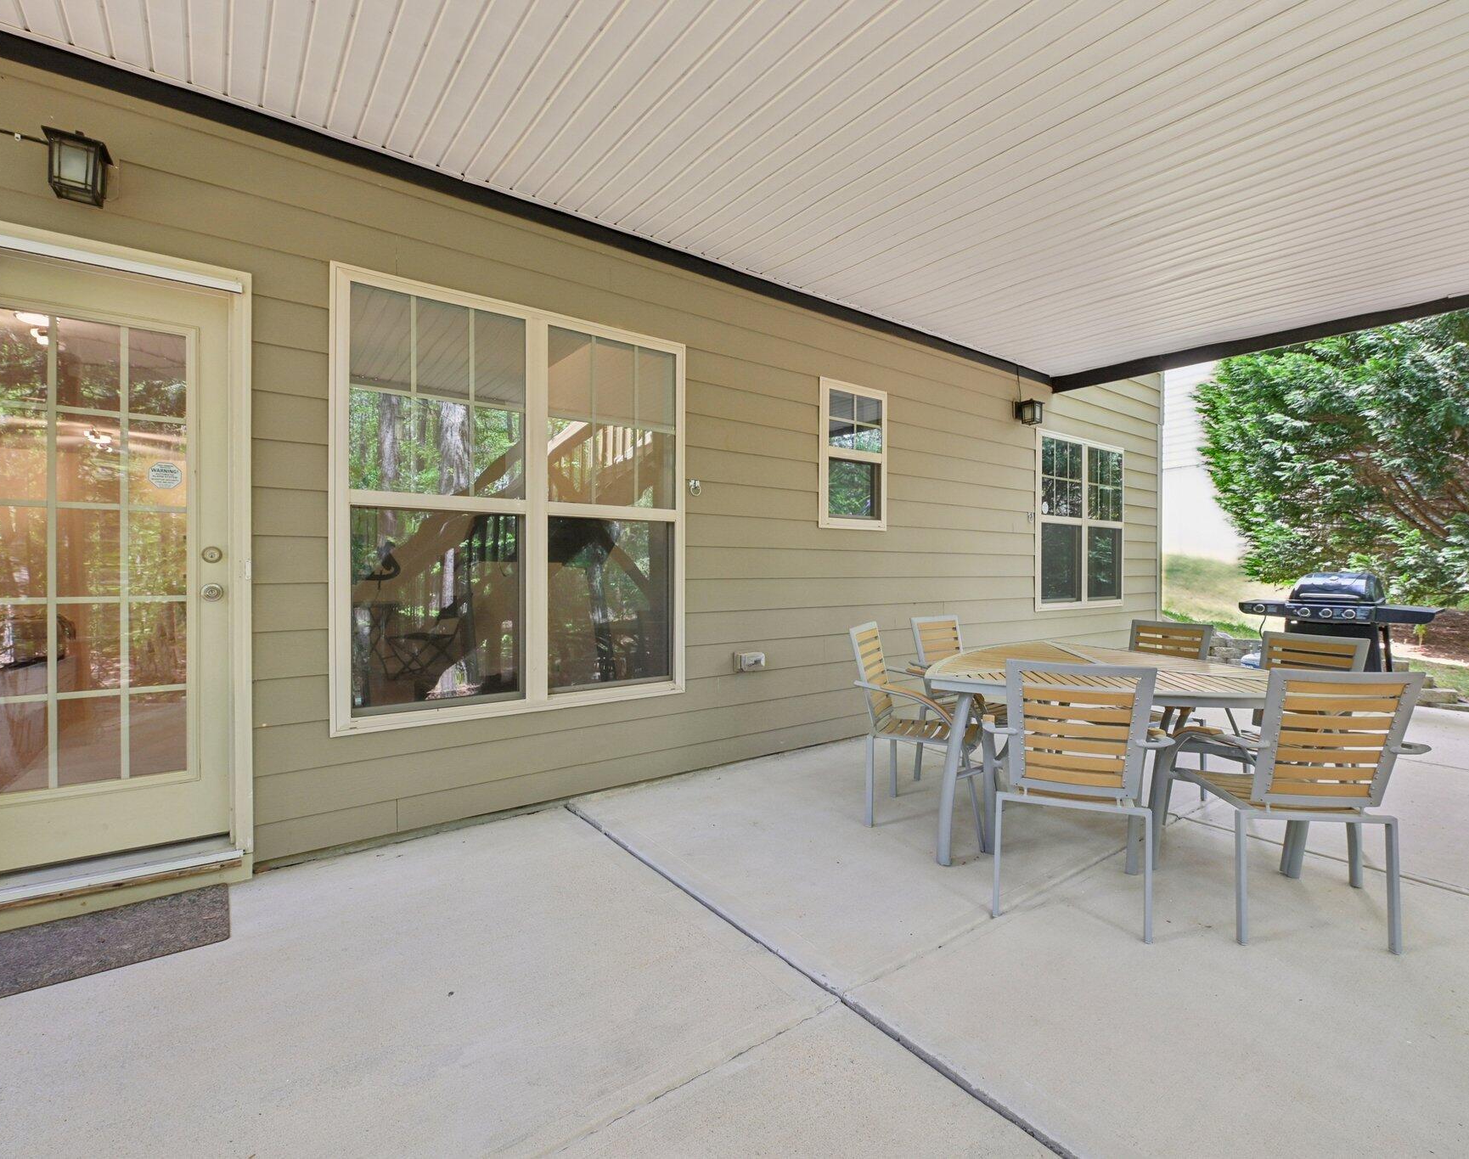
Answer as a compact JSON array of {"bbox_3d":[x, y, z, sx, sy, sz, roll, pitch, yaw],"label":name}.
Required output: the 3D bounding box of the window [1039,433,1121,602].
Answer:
[{"bbox_3d":[3.171,-0.503,6.195,1.599,1.545,0.090,0,0,-37],"label":"window"}]

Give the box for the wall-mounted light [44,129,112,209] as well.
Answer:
[{"bbox_3d":[-2.065,-1.283,2.129,0.137,0.194,0.185,0,0,-37],"label":"wall-mounted light"}]

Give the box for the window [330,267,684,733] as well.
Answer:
[{"bbox_3d":[-0.934,-0.315,3.147,1.638,1.857,0.090,0,0,-37],"label":"window"}]

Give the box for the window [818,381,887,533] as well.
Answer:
[{"bbox_3d":[0.766,-0.791,4.406,0.621,0.934,0.090,0,0,-37],"label":"window"}]

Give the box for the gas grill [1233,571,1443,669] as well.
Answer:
[{"bbox_3d":[4.978,0.499,5.603,0.580,1.114,1.224,0,0,-37],"label":"gas grill"}]

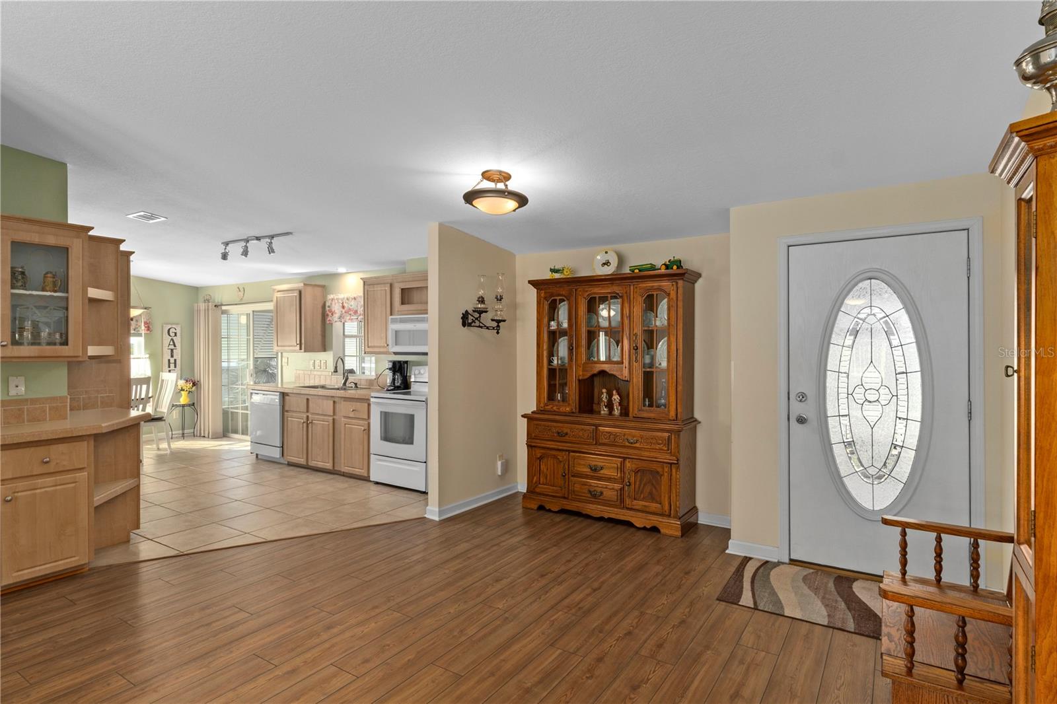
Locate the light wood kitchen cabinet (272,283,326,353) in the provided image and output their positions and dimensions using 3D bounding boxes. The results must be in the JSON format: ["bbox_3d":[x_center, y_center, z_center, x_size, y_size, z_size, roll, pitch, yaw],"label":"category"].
[{"bbox_3d":[-2.963,-0.425,6.827,0.690,0.850,0.340,0,0,34],"label":"light wood kitchen cabinet"}]

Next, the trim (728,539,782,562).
[{"bbox_3d":[1.484,1.314,3.499,0.320,0.095,0.022,0,-1,33],"label":"trim"}]

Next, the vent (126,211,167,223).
[{"bbox_3d":[-3.286,-1.155,4.556,0.295,0.020,0.197,0,-6,34],"label":"vent"}]

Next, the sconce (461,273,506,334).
[{"bbox_3d":[-0.371,-0.420,4.548,0.210,0.525,0.370,0,0,34],"label":"sconce"}]

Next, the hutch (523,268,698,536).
[{"bbox_3d":[0.645,0.380,4.391,1.420,1.962,0.410,0,0,34],"label":"hutch"}]

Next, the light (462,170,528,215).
[{"bbox_3d":[-0.198,-0.963,3.235,0.400,0.240,0.400,2,-3,0],"label":"light"}]

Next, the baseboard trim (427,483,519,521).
[{"bbox_3d":[-0.472,1.313,4.718,0.160,0.092,1.085,0,0,34],"label":"baseboard trim"}]

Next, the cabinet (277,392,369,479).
[{"bbox_3d":[-2.126,0.935,6.146,1.530,0.870,0.600,0,-1,33],"label":"cabinet"}]

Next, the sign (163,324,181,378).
[{"bbox_3d":[-5.586,0.097,8.300,0.025,1.060,0.255,0,-1,33],"label":"sign"}]

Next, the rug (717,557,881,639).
[{"bbox_3d":[1.723,1.352,2.882,1.170,0.010,0.745,0,-1,33],"label":"rug"}]

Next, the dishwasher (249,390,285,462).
[{"bbox_3d":[-3.023,0.939,6.661,0.620,0.870,0.610,0,-1,33],"label":"dishwasher"}]

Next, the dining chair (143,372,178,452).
[{"bbox_3d":[-5.059,0.844,6.994,0.460,1.050,0.560,0,-1,33],"label":"dining chair"}]

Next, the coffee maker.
[{"bbox_3d":[-1.471,0.260,5.850,0.240,0.340,0.175,0,0,-44],"label":"coffee maker"}]

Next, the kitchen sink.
[{"bbox_3d":[-2.365,0.513,6.312,0.860,0.180,0.500,0,0,34],"label":"kitchen sink"}]

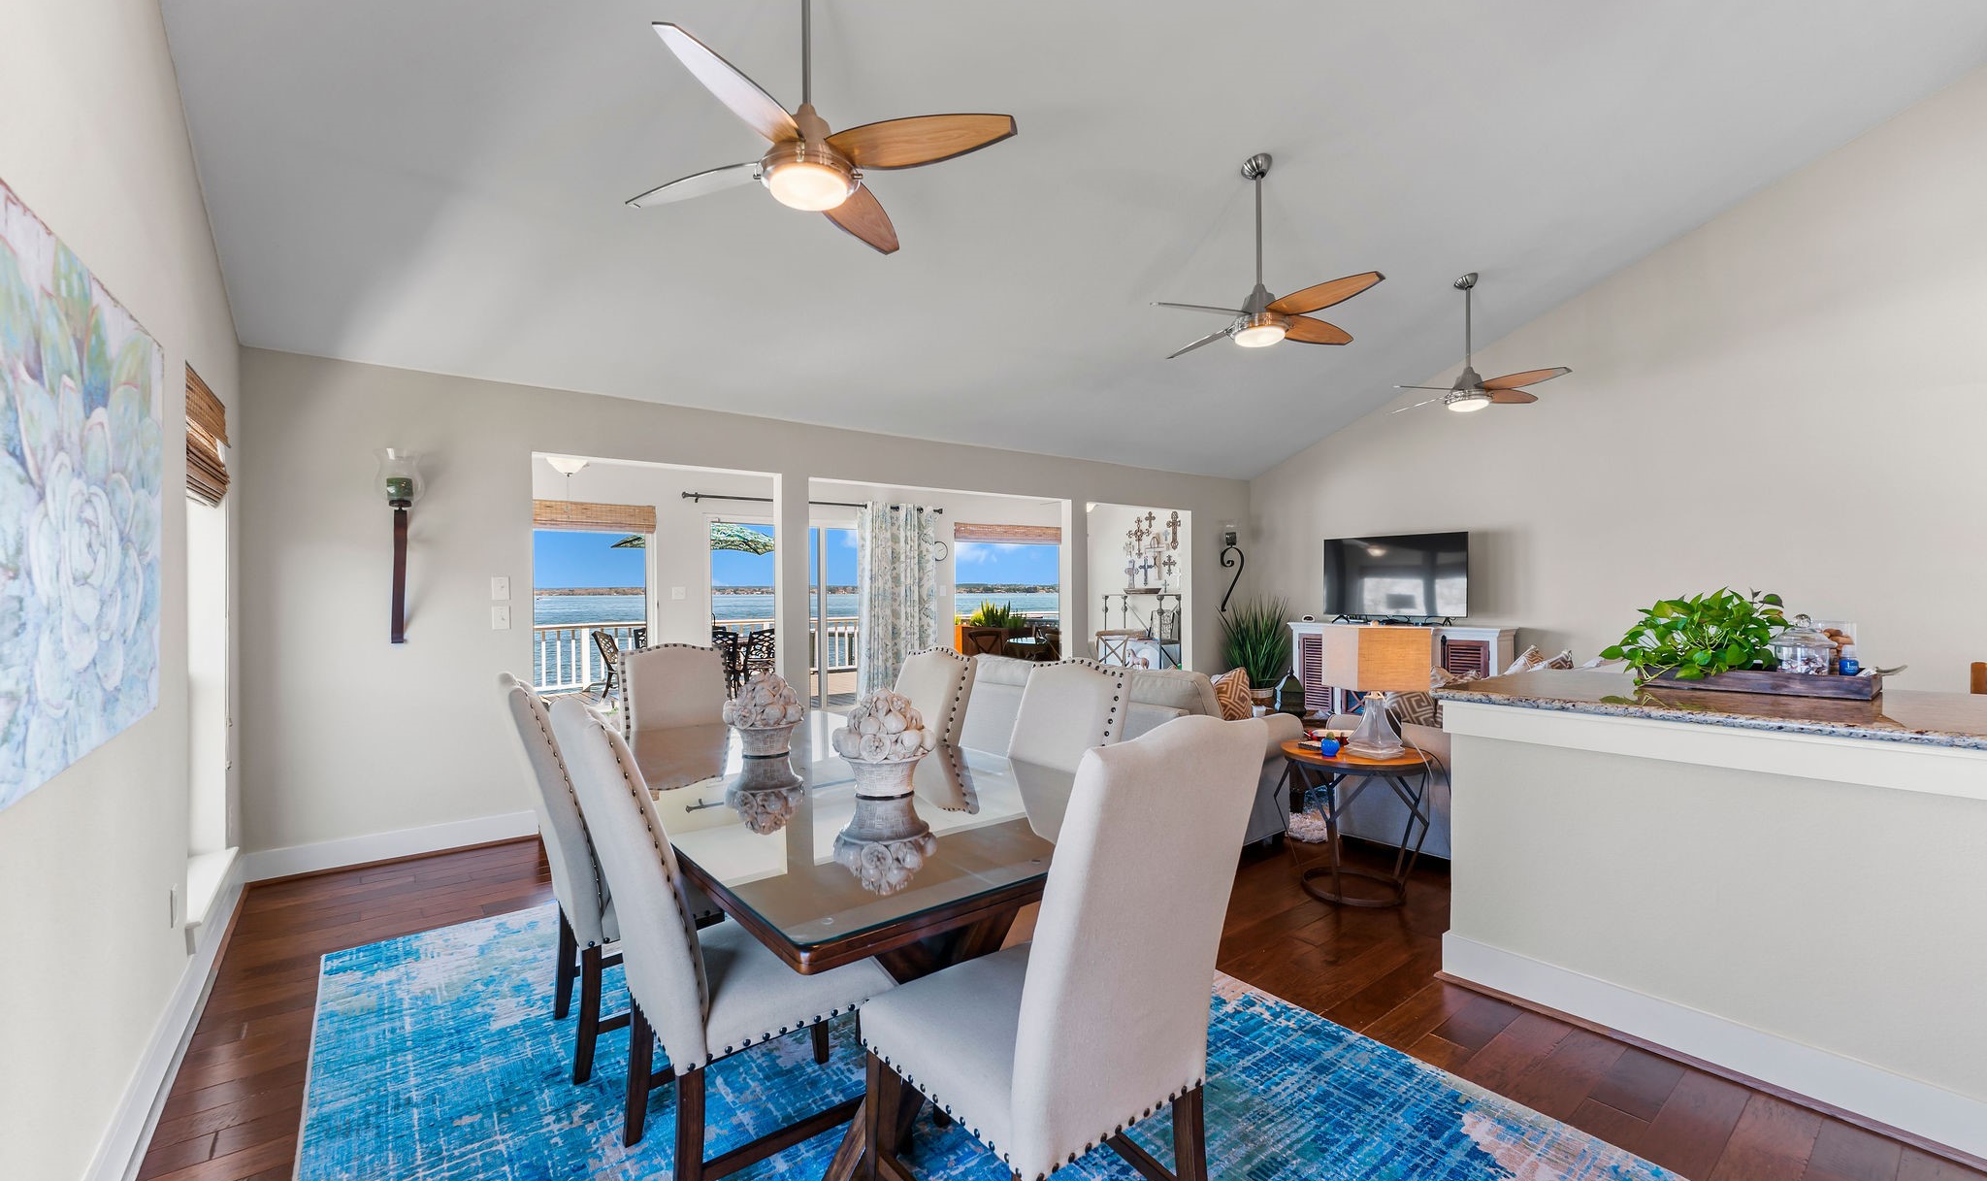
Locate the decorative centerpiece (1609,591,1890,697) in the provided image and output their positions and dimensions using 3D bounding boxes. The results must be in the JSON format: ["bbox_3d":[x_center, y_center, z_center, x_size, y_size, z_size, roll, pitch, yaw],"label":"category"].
[{"bbox_3d":[2.521,0.163,2.635,0.340,0.335,0.660,-1,0,-39],"label":"decorative centerpiece"}]

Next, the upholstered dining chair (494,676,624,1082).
[{"bbox_3d":[-1.089,0.758,2.296,0.655,1.075,0.450,-1,0,-39],"label":"upholstered dining chair"}]

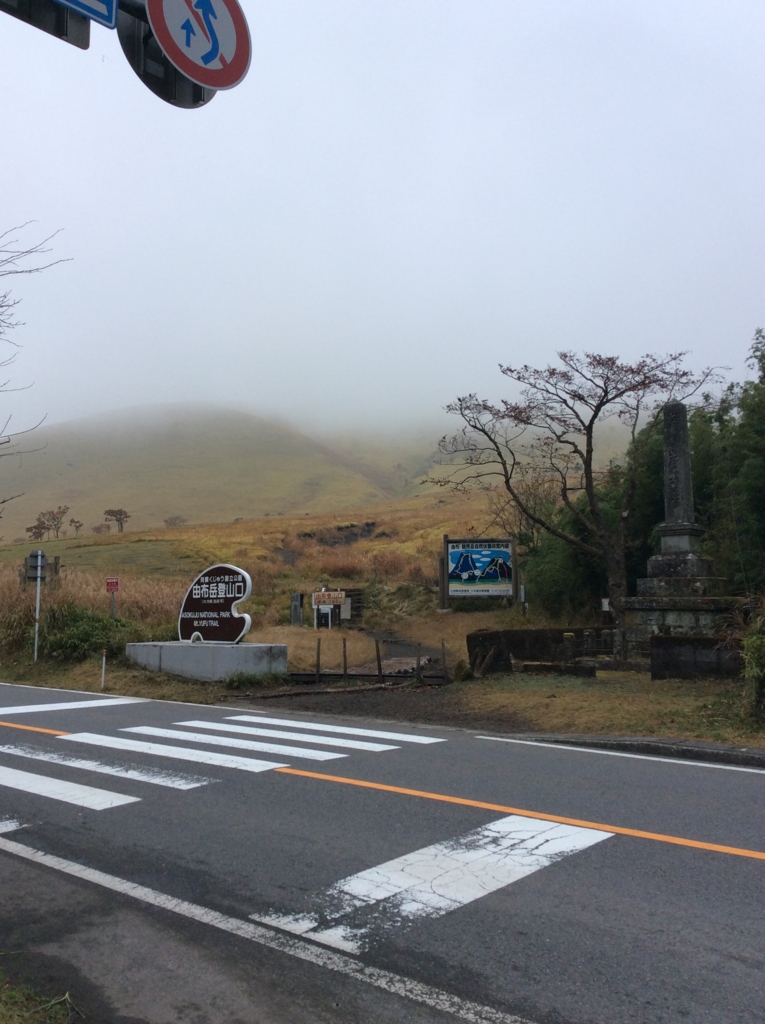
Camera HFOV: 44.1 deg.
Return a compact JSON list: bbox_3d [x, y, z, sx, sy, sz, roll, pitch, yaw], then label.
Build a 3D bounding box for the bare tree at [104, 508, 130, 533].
[{"bbox_3d":[-46.212,1.571,165.000,4.451,4.189,4.228,0,-6,0],"label":"bare tree"}]

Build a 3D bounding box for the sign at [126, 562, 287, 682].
[{"bbox_3d":[-3.994,2.409,21.362,3.567,2.523,1.706,-5,-8,41],"label":"sign"}]

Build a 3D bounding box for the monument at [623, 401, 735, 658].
[{"bbox_3d":[7.048,0.387,22.388,2.150,6.136,2.150,-5,-8,41],"label":"monument"}]

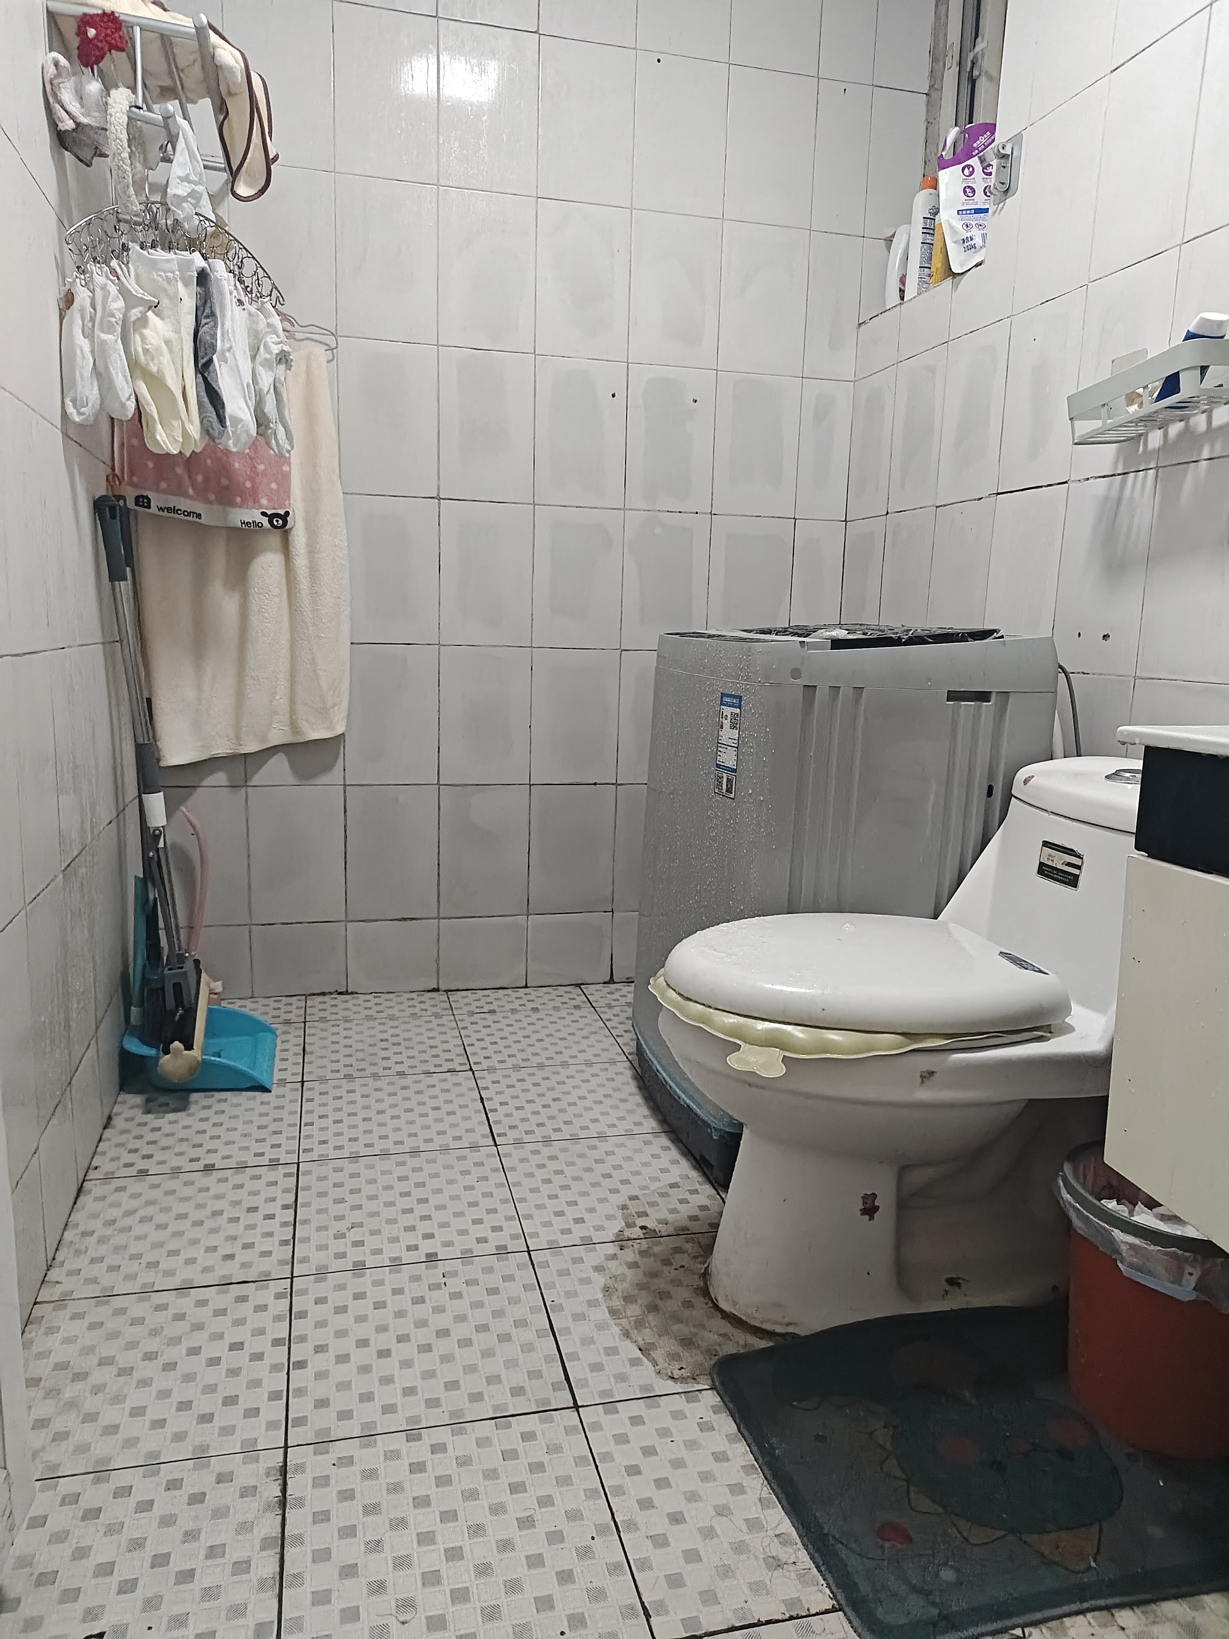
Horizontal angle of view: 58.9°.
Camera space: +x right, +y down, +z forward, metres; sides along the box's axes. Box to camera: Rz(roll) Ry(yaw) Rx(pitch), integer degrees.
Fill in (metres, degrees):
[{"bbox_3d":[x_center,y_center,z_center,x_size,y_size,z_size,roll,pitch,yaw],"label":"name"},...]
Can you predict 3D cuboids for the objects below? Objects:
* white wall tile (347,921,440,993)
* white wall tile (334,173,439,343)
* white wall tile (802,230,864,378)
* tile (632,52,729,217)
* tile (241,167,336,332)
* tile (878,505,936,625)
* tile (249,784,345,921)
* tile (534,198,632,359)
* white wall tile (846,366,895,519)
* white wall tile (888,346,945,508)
[{"bbox_3d":[-0.490,0.302,2.421,0.198,0.161,0.011,-1,10,-14],"label":"white wall tile"},{"bbox_3d":[-0.451,-1.111,2.172,0.199,0.299,0.010,-1,10,-14],"label":"white wall tile"},{"bbox_3d":[0.482,-1.127,2.405,0.126,0.301,0.010,-1,11,-14],"label":"white wall tile"},{"bbox_3d":[0.137,-1.418,2.265,0.198,0.299,0.011,-1,10,-14],"label":"tile"},{"bbox_3d":[-0.645,-1.108,2.125,0.199,0.299,0.010,-1,10,-14],"label":"tile"},{"bbox_3d":[0.605,-0.481,2.246,0.010,0.300,0.195,-1,11,-15],"label":"tile"},{"bbox_3d":[-0.678,0.077,2.334,0.199,0.299,0.010,-1,10,-14],"label":"tile"},{"bbox_3d":[-0.064,-1.114,2.262,0.200,0.300,0.010,-1,11,-14],"label":"tile"},{"bbox_3d":[0.562,-0.811,2.373,0.010,0.300,0.185,-1,11,-15],"label":"white wall tile"},{"bbox_3d":[0.613,-0.777,2.193,0.010,0.300,0.195,-1,11,-15],"label":"white wall tile"}]

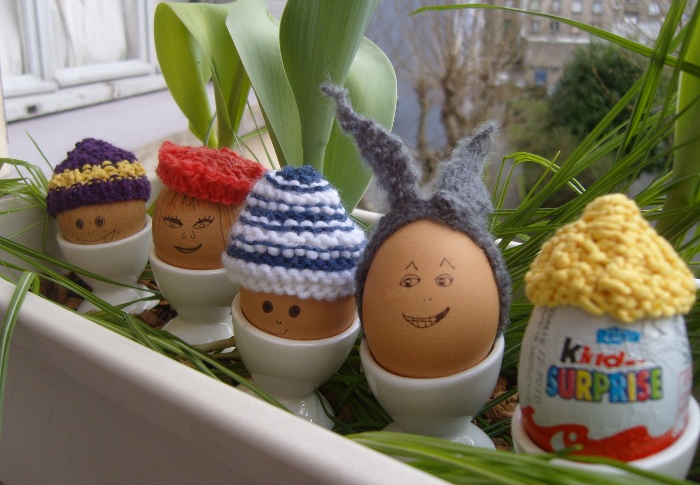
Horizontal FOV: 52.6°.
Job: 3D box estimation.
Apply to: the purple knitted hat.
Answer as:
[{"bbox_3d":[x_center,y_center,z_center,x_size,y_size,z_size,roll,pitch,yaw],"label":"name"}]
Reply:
[{"bbox_3d":[-0.127,-0.035,0.357,0.051,0.038,0.050,-6,14,-4],"label":"purple knitted hat"}]

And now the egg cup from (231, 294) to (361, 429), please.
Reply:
[{"bbox_3d":[-0.023,0.048,0.271,0.048,0.043,0.048,5,17,-8],"label":"egg cup"}]

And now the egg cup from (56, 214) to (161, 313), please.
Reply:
[{"bbox_3d":[-0.125,0.014,0.372,0.048,0.043,0.048,-9,22,-18],"label":"egg cup"}]

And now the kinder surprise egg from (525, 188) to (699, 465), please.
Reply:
[{"bbox_3d":[0.067,0.026,0.184,0.046,0.077,0.046,4,19,21],"label":"kinder surprise egg"}]

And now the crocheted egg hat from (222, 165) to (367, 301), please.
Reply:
[{"bbox_3d":[-0.017,-0.006,0.256,0.053,0.047,0.052,8,15,11],"label":"crocheted egg hat"}]

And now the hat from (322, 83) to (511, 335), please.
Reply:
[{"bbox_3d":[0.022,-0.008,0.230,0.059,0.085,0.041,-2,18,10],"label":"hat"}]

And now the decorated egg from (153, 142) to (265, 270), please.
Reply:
[{"bbox_3d":[-0.067,-0.013,0.327,0.050,0.064,0.048,0,18,2],"label":"decorated egg"}]

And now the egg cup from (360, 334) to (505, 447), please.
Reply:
[{"bbox_3d":[0.029,0.055,0.244,0.048,0.043,0.048,-2,18,8],"label":"egg cup"}]

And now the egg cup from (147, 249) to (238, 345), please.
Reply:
[{"bbox_3d":[-0.070,0.023,0.340,0.048,0.043,0.048,-3,22,-13],"label":"egg cup"}]

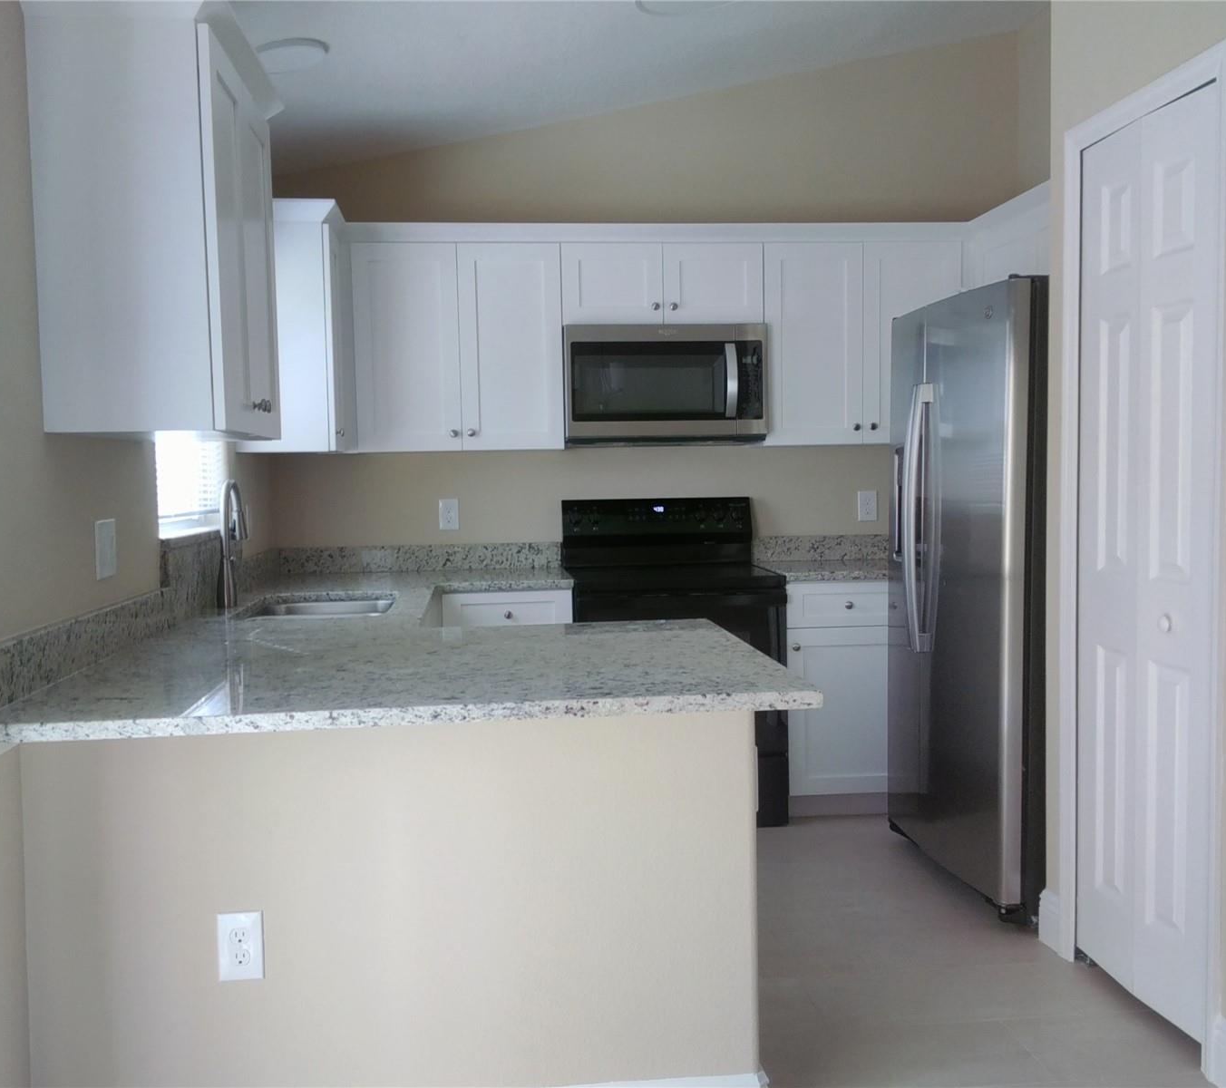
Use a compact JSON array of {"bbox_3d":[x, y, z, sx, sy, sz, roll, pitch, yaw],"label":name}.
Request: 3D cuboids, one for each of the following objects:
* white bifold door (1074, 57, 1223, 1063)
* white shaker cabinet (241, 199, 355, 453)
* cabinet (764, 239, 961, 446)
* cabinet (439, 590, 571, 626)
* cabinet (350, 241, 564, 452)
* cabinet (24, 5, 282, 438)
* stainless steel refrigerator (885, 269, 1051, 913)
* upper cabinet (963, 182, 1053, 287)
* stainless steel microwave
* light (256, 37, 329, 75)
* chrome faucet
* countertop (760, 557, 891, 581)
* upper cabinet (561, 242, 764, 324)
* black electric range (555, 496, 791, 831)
[{"bbox_3d":[1.209,0.043,2.686,0.050,2.007,0.530,-1,3,-7],"label":"white bifold door"},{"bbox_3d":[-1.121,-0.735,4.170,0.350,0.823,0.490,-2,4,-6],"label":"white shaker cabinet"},{"bbox_3d":[0.940,-0.775,4.652,0.778,0.763,0.326,-2,4,-6],"label":"cabinet"},{"bbox_3d":[-0.393,0.579,4.373,0.455,0.871,0.630,-1,3,-7],"label":"cabinet"},{"bbox_3d":[-0.583,-0.735,4.482,0.763,0.763,0.326,-2,4,-6],"label":"cabinet"},{"bbox_3d":[-0.934,-0.638,2.493,0.345,0.822,0.630,-2,4,-6],"label":"cabinet"},{"bbox_3d":[1.368,0.135,3.693,0.835,1.777,0.910,-1,3,-7],"label":"stainless steel refrigerator"},{"bbox_3d":[1.561,-1.009,4.088,0.360,0.360,0.900,-2,4,-6],"label":"upper cabinet"},{"bbox_3d":[0.181,-0.600,4.488,0.754,0.428,0.395,-1,3,-7],"label":"stainless steel microwave"},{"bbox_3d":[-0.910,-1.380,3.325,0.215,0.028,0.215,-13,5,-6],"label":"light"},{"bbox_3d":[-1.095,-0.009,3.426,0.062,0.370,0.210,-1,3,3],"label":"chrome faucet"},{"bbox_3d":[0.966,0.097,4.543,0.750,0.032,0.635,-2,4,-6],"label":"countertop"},{"bbox_3d":[0.169,-0.974,4.503,0.761,0.314,0.330,-1,3,-7],"label":"upper cabinet"},{"bbox_3d":[0.215,0.421,4.395,0.755,1.163,0.680,-1,3,-7],"label":"black electric range"}]

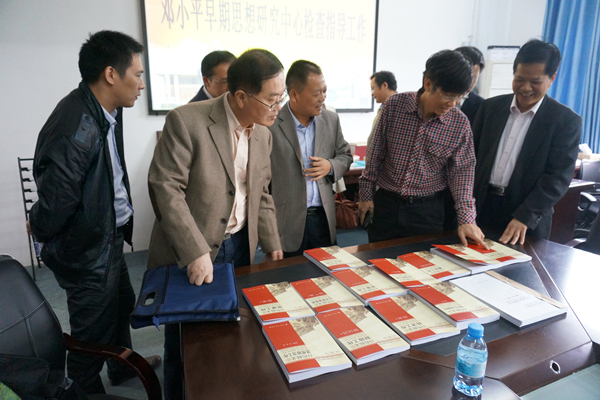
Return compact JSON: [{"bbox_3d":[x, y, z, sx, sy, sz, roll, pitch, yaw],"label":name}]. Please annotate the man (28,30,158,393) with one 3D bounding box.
[{"bbox_3d":[-0.862,0.127,1.773,0.500,1.670,0.520,-2,13,-12],"label":"man"}]

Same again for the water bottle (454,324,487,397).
[{"bbox_3d":[0.387,0.349,0.894,0.061,0.153,0.061,1,13,0],"label":"water bottle"}]

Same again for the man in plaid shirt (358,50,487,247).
[{"bbox_3d":[0.604,0.111,2.052,0.560,1.620,0.520,3,13,12],"label":"man in plaid shirt"}]

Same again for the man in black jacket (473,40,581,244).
[{"bbox_3d":[1.114,0.074,2.134,0.550,1.670,0.500,8,14,29],"label":"man in black jacket"}]

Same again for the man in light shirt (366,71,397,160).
[{"bbox_3d":[0.682,-0.153,3.120,0.340,1.670,0.480,-3,13,-17],"label":"man in light shirt"}]

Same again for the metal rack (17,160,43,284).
[{"bbox_3d":[-1.912,0.102,3.308,0.560,1.020,0.360,-5,14,-24],"label":"metal rack"}]

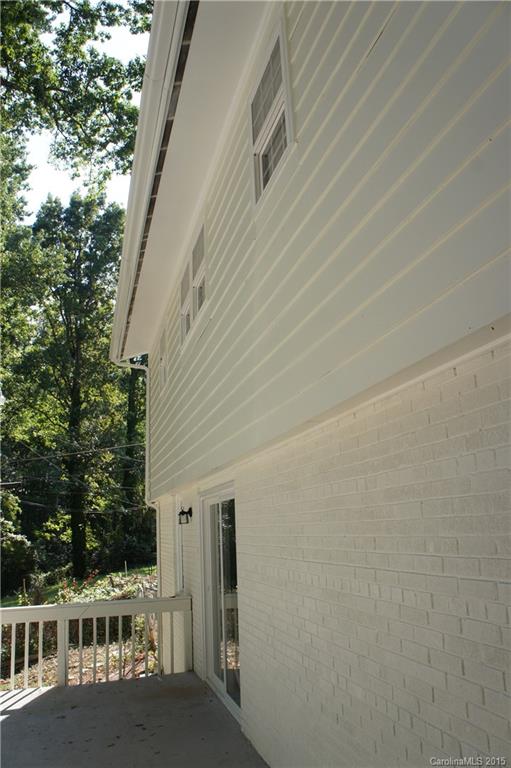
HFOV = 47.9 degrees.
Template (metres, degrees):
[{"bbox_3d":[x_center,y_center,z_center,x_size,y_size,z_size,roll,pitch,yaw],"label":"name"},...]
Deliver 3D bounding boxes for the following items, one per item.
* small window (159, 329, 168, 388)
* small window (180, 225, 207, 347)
[{"bbox_3d":[-1.437,-0.439,9.236,0.100,0.912,0.808,1,-15,-16],"label":"small window"},{"bbox_3d":[-0.706,-1.100,6.782,0.100,0.936,1.686,1,-15,-16],"label":"small window"}]

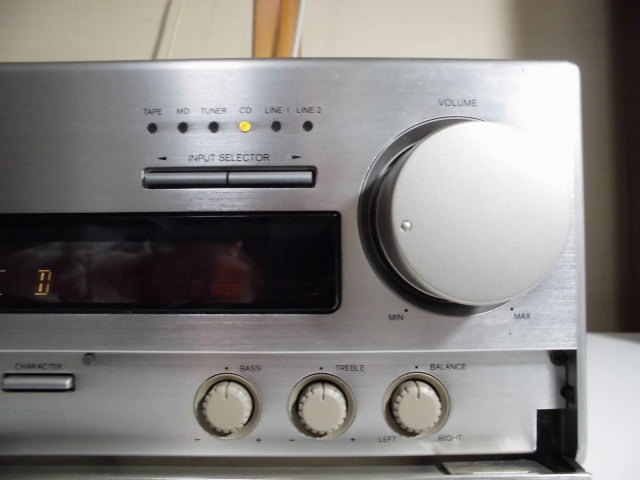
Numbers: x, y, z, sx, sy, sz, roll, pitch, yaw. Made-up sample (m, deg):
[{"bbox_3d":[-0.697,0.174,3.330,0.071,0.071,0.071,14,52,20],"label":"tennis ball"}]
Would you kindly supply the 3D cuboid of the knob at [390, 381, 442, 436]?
[{"bbox_3d":[0.030,0.051,0.149,0.015,0.015,0.008,-1,-1,1],"label":"knob"}]

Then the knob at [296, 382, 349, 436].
[{"bbox_3d":[0.001,0.052,0.149,0.015,0.015,0.008,-1,-1,1],"label":"knob"}]

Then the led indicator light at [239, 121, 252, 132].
[{"bbox_3d":[-0.022,-0.033,0.141,0.003,0.003,0.002,-1,-1,1],"label":"led indicator light"}]

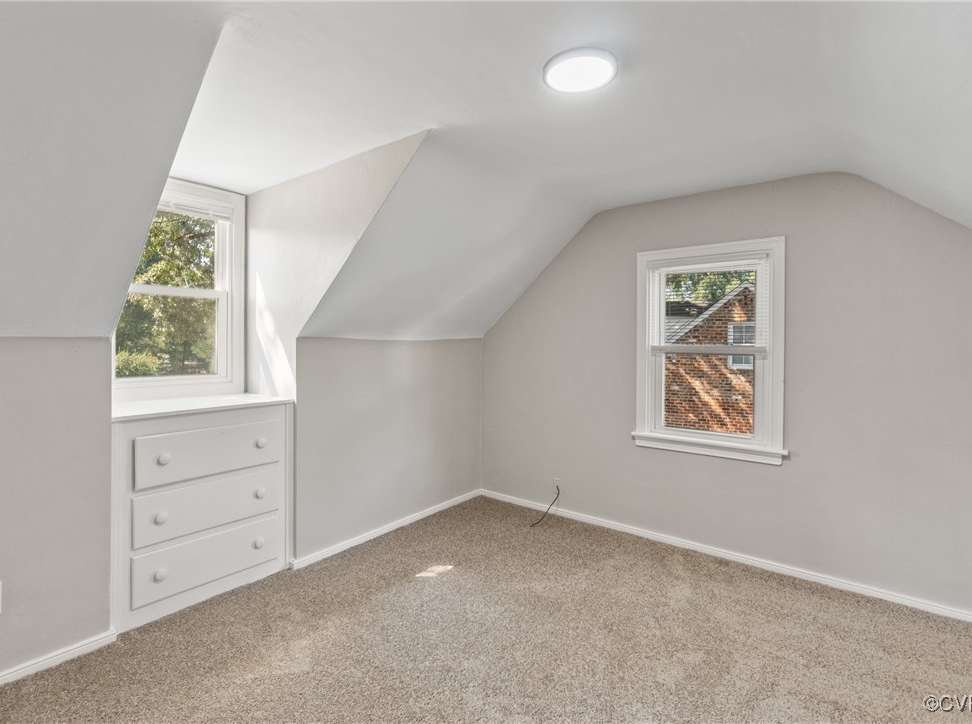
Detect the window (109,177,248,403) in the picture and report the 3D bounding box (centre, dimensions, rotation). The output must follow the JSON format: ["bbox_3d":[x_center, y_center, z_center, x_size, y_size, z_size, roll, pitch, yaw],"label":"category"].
[{"bbox_3d":[-1.901,-0.440,2.700,0.090,1.312,0.897,2,2,38],"label":"window"}]

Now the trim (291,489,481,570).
[{"bbox_3d":[-0.579,1.157,3.307,0.017,0.062,1.742,2,2,38],"label":"trim"}]

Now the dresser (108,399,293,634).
[{"bbox_3d":[-1.642,0.718,2.527,0.637,0.976,0.872,2,2,38],"label":"dresser"}]

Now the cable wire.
[{"bbox_3d":[0.441,1.081,3.412,0.060,0.234,0.332,2,3,44],"label":"cable wire"}]

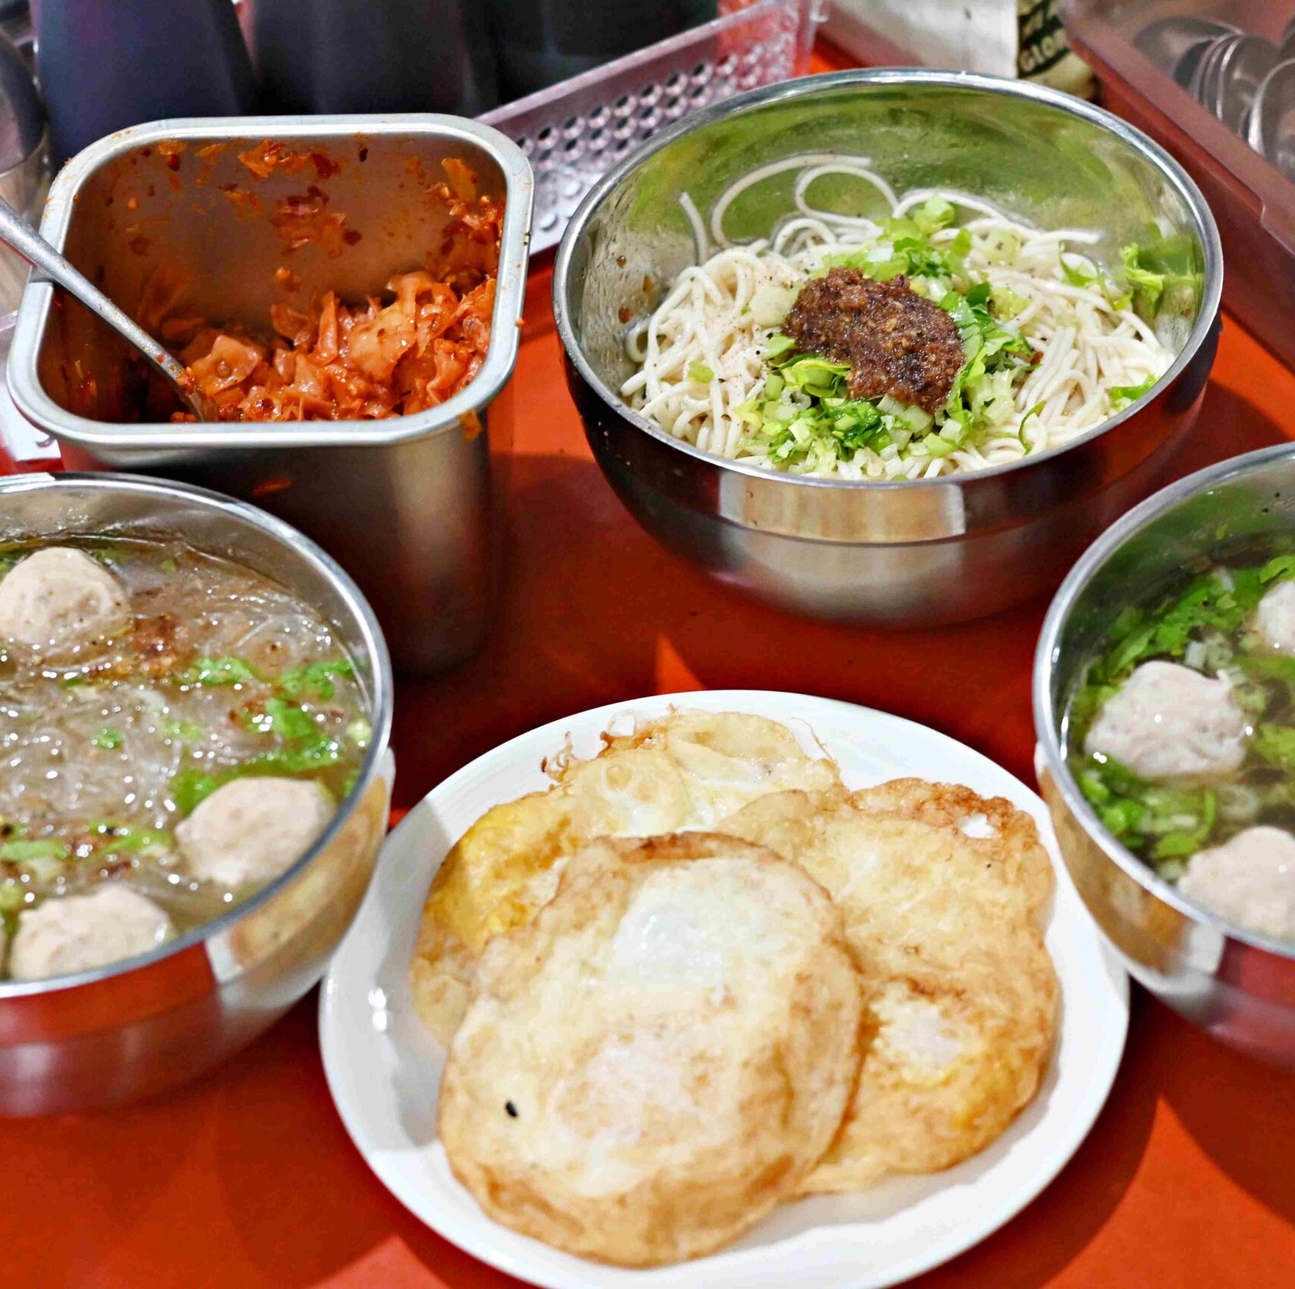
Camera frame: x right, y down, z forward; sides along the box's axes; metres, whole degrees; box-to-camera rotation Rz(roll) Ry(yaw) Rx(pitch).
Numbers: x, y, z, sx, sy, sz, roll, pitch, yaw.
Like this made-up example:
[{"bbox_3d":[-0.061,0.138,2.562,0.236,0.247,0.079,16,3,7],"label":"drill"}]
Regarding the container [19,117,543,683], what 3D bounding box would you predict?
[{"bbox_3d":[-0.091,-0.061,1.055,0.128,0.093,0.130,-1,45,5],"label":"container"}]

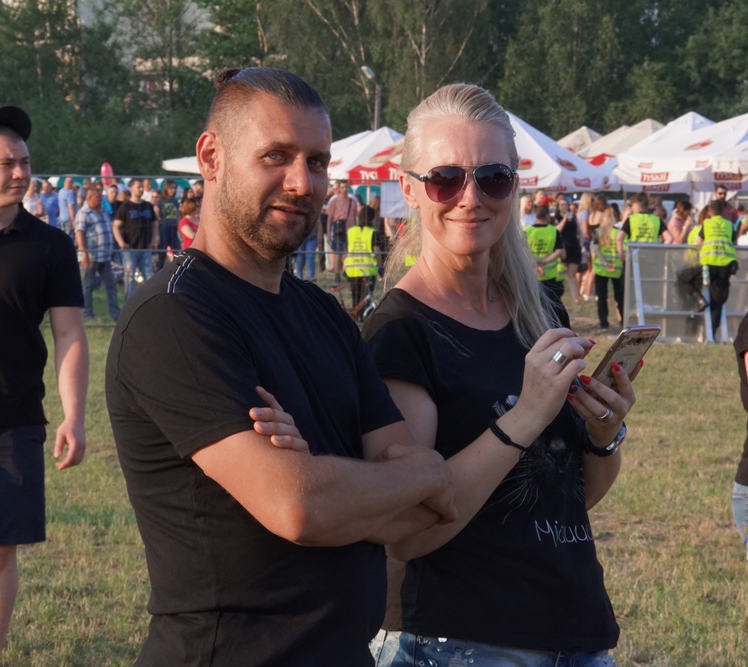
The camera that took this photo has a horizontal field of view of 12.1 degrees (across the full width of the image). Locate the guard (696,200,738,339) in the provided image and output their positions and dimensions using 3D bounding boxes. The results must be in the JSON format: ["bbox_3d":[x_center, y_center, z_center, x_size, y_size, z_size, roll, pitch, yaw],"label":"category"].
[{"bbox_3d":[4.381,-0.815,45.000,0.530,1.750,0.420,0,2,-5],"label":"guard"}]

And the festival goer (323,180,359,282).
[{"bbox_3d":[-0.567,-1.828,63.531,0.580,1.800,0.360,1,2,-7],"label":"festival goer"}]

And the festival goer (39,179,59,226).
[{"bbox_3d":[-5.942,-1.920,64.500,0.480,1.750,0.320,1,2,18],"label":"festival goer"}]

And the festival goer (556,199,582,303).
[{"bbox_3d":[3.132,-1.323,56.528,0.500,1.670,0.420,1,2,-24],"label":"festival goer"}]

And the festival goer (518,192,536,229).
[{"bbox_3d":[2.460,-1.379,56.529,0.340,1.690,0.470,3,2,30],"label":"festival goer"}]

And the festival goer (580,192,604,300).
[{"bbox_3d":[3.485,-1.399,56.529,0.360,1.720,0.440,0,2,-30],"label":"festival goer"}]

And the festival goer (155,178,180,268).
[{"bbox_3d":[-3.219,-1.546,55.529,0.460,1.730,0.330,1,2,-24],"label":"festival goer"}]

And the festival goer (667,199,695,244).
[{"bbox_3d":[4.150,-0.975,48.000,0.400,1.670,0.440,0,2,-6],"label":"festival goer"}]

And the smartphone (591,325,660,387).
[{"bbox_3d":[0.329,0.045,4.750,0.071,0.145,0.008,-3,44,-46],"label":"smartphone"}]

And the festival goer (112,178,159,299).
[{"bbox_3d":[-3.313,-1.229,49.000,0.600,1.830,0.360,-1,2,-16],"label":"festival goer"}]

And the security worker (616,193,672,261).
[{"bbox_3d":[3.568,-0.949,46.531,0.700,1.820,0.380,1,2,-6],"label":"security worker"}]

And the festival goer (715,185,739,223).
[{"bbox_3d":[4.791,-1.148,48.500,0.500,1.820,0.320,0,2,-9],"label":"festival goer"}]

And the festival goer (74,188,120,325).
[{"bbox_3d":[-3.550,-1.032,45.300,0.540,1.750,0.420,-1,2,-36],"label":"festival goer"}]

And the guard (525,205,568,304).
[{"bbox_3d":[2.111,-0.739,43.800,0.520,1.720,0.360,1,2,18],"label":"guard"}]

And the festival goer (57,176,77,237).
[{"bbox_3d":[-5.325,-1.826,61.000,0.360,1.760,0.480,-1,2,-34],"label":"festival goer"}]

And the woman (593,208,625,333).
[{"bbox_3d":[3.071,-0.846,46.300,0.440,1.630,0.380,-1,2,-20],"label":"woman"}]

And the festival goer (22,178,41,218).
[{"bbox_3d":[-5.808,-1.783,60.000,0.360,1.690,0.450,1,2,24],"label":"festival goer"}]

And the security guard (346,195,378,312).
[{"bbox_3d":[-0.157,-0.934,48.028,0.500,1.630,0.360,1,2,-11],"label":"security guard"}]

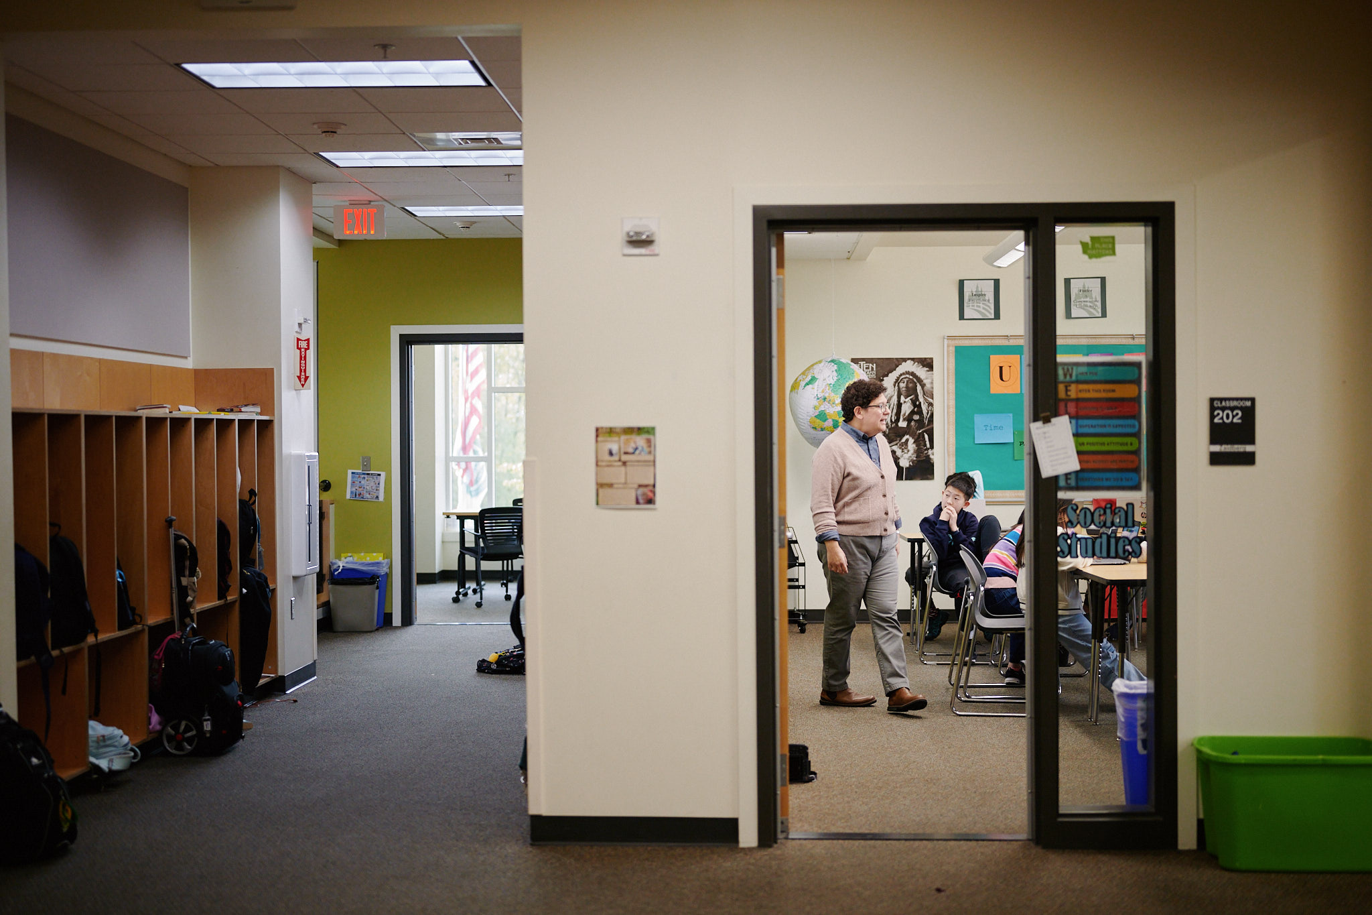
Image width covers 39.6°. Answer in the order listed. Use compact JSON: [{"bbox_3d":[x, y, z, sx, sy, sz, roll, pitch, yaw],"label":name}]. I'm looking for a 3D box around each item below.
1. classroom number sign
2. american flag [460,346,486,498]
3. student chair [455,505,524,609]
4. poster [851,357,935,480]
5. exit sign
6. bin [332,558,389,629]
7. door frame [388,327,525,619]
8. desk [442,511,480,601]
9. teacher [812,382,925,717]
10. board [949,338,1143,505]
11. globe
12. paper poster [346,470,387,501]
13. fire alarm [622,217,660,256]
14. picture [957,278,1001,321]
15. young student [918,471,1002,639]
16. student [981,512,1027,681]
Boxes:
[{"bbox_3d":[1.859,-0.088,6.473,0.155,0.232,0.012,0,1,2],"label":"classroom number sign"},{"bbox_3d":[-2.799,-0.555,24.987,0.352,2.180,0.250,0,1,2],"label":"american flag"},{"bbox_3d":[-1.615,0.823,16.049,0.600,0.830,0.580,-1,1,-22],"label":"student chair"},{"bbox_3d":[1.532,-0.285,14.113,0.613,0.910,0.010,0,1,2],"label":"poster"},{"bbox_3d":[-2.061,-1.483,12.024,0.318,0.215,0.050,0,1,2],"label":"exit sign"},{"bbox_3d":[-2.374,1.006,13.992,0.410,0.500,0.280,0,1,2],"label":"bin"},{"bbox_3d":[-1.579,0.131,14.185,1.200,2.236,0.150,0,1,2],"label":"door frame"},{"bbox_3d":[-1.369,0.857,16.930,1.500,0.735,0.620,0,1,2],"label":"desk"},{"bbox_3d":[0.949,0.442,9.836,0.540,1.710,0.500,0,1,20],"label":"teacher"},{"bbox_3d":[2.831,-0.277,14.048,1.830,1.247,0.040,0,1,2],"label":"board"},{"bbox_3d":[1.059,-0.379,13.685,0.640,0.680,0.640,0,1,2],"label":"globe"},{"bbox_3d":[-2.372,0.211,14.137,0.281,0.217,0.010,4,1,2],"label":"paper poster"},{"bbox_3d":[-0.154,-0.748,6.440,0.125,0.130,0.060,0,1,2],"label":"fire alarm"},{"bbox_3d":[2.171,-1.165,14.075,0.303,0.301,0.015,0,1,2],"label":"picture"},{"bbox_3d":[1.724,0.684,11.981,0.510,1.160,0.560,0,1,-3],"label":"young student"},{"bbox_3d":[1.922,0.742,10.402,0.620,1.080,0.430,0,1,0],"label":"student"}]

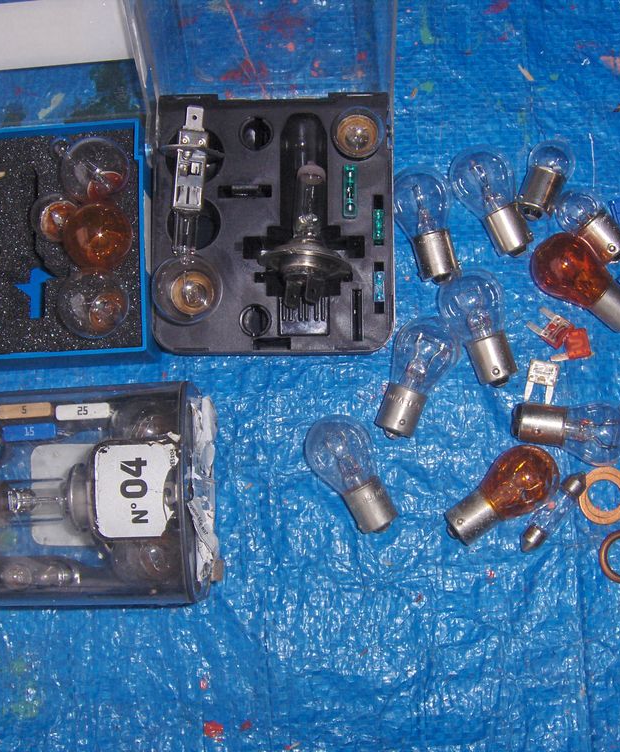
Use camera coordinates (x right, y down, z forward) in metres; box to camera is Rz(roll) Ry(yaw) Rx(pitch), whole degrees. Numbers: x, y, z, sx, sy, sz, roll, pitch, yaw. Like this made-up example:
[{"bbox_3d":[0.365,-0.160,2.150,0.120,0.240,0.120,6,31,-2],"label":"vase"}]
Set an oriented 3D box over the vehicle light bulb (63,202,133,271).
[{"bbox_3d":[-0.081,-0.051,0.402,0.026,0.051,0.026,-2,79,2],"label":"vehicle light bulb"}]

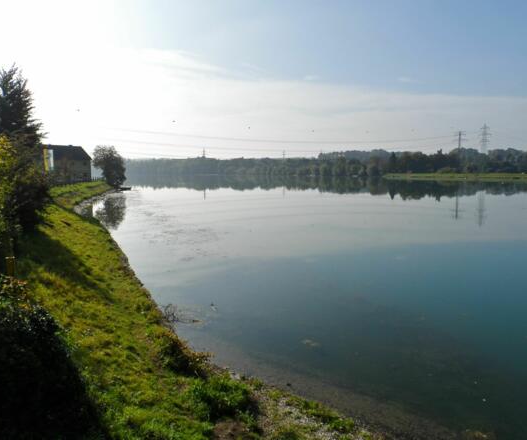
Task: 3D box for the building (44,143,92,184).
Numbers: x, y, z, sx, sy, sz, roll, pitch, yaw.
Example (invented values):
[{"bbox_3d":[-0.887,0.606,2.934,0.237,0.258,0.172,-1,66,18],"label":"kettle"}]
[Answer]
[{"bbox_3d":[-50.849,-13.984,100.721,9.800,8.670,11.500,5,8,36],"label":"building"}]

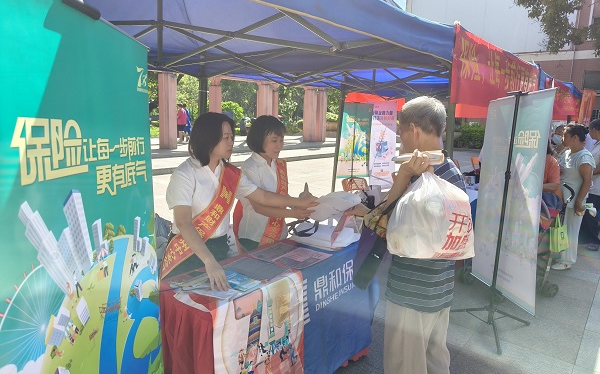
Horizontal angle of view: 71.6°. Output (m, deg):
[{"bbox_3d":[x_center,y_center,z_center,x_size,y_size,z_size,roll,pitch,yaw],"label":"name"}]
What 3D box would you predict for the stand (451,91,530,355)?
[{"bbox_3d":[1.524,0.218,3.073,0.540,1.780,0.640,0,10,-10],"label":"stand"}]

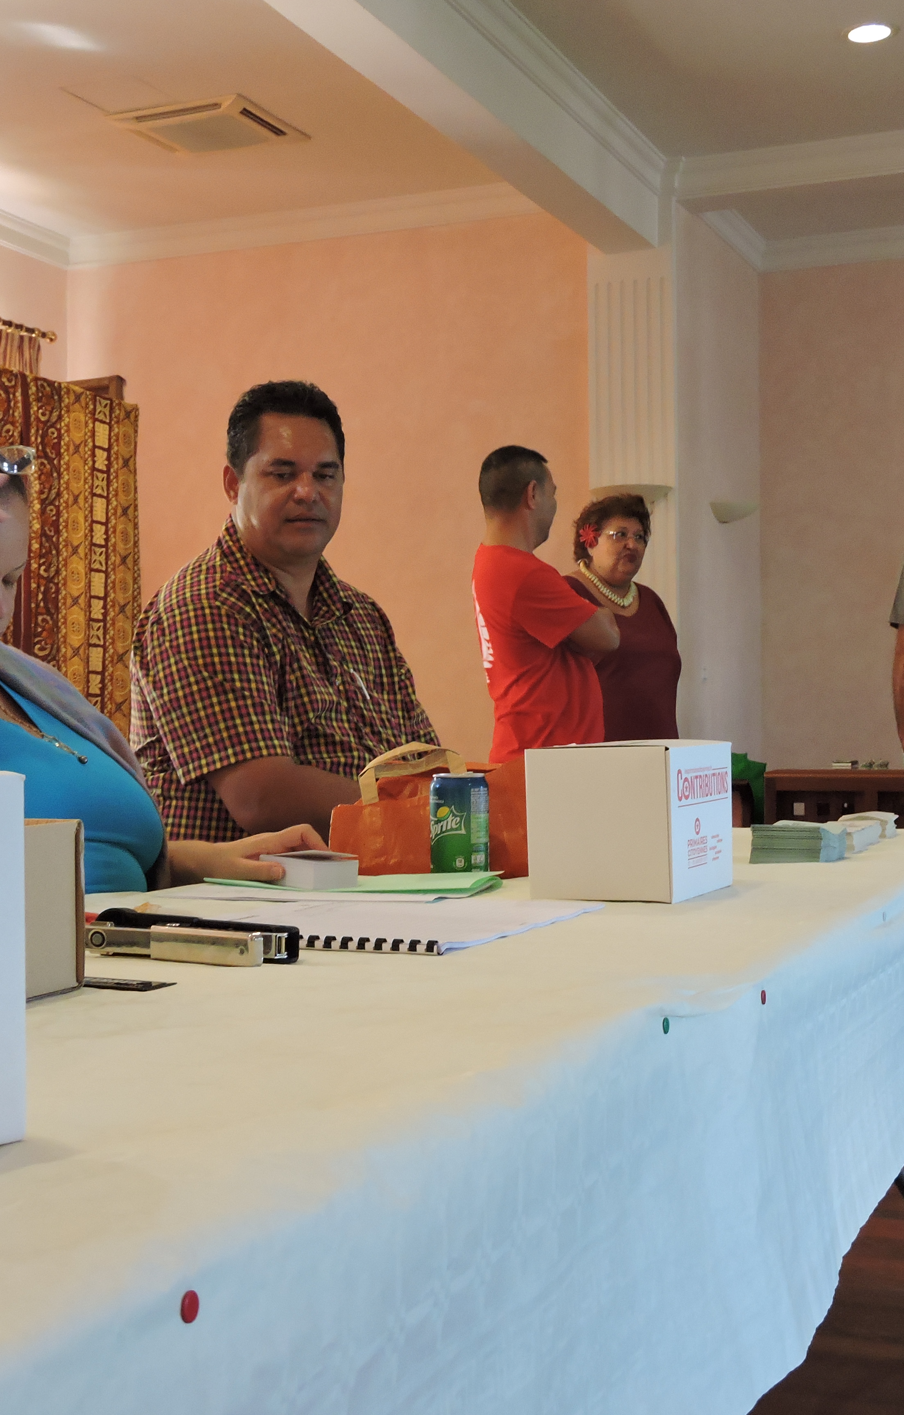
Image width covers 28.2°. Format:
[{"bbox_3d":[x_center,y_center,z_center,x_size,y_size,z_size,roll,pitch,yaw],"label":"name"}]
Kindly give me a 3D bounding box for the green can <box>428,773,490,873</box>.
[{"bbox_3d":[0.009,0.133,2.021,0.066,0.115,0.066,0,-1,0],"label":"green can"}]

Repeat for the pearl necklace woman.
[{"bbox_3d":[0.448,0.190,4.930,0.460,1.570,0.330,0,-1,-25],"label":"pearl necklace woman"}]

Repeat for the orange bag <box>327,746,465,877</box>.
[{"bbox_3d":[-0.032,0.121,2.100,0.200,0.155,0.110,0,-1,14],"label":"orange bag"}]

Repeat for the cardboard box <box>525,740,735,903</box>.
[{"bbox_3d":[0.182,0.114,1.813,0.148,0.148,0.190,0,-1,26],"label":"cardboard box"}]

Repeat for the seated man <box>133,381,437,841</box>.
[{"bbox_3d":[-0.120,0.250,2.350,0.700,1.370,0.560,-1,-1,40],"label":"seated man"}]

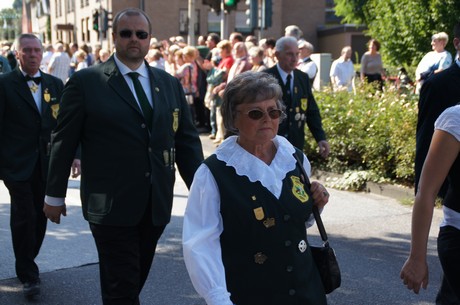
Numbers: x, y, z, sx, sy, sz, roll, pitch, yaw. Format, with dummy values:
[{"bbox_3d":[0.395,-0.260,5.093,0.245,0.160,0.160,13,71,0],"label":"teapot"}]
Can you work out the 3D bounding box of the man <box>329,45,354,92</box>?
[{"bbox_3d":[2.034,-1.046,17.388,0.520,1.750,0.380,-6,8,-44],"label":"man"}]

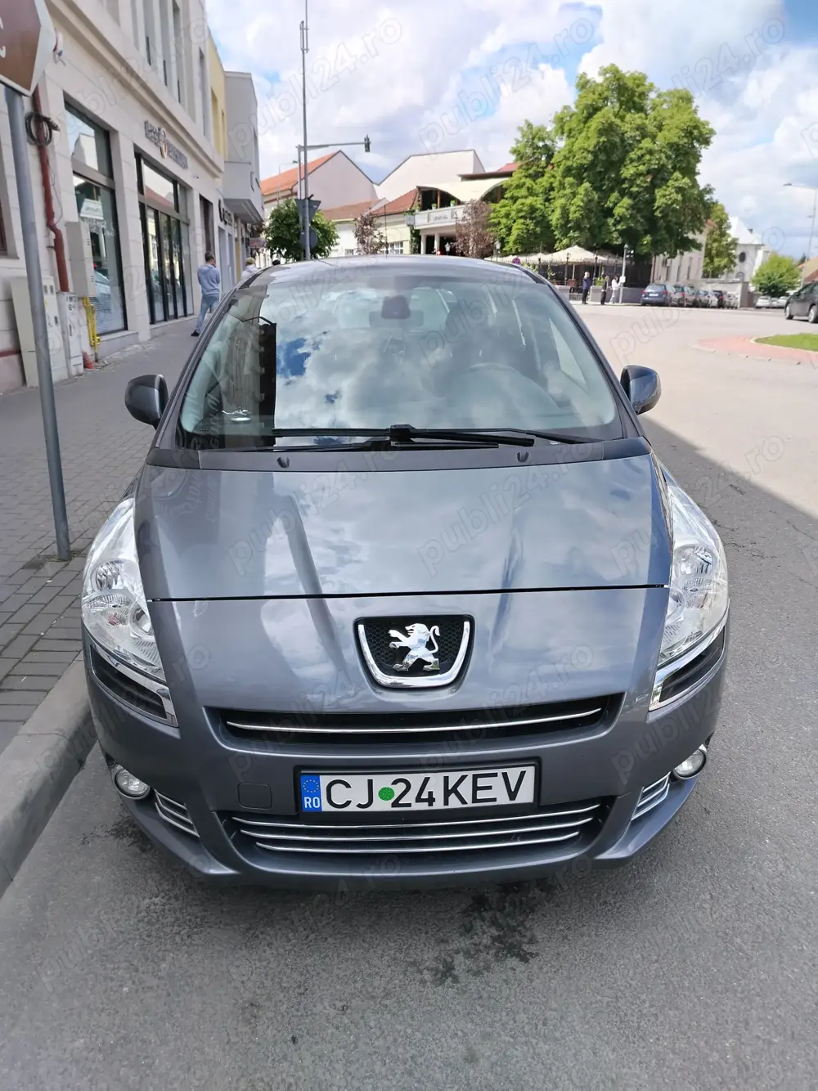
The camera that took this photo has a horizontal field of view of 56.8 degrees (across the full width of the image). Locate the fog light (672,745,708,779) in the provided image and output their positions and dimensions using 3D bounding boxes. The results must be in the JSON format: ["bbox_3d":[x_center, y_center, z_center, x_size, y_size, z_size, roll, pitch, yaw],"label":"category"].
[{"bbox_3d":[0.736,0.558,1.972,0.095,0.085,0.060,-7,20,-16],"label":"fog light"}]

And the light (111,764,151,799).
[{"bbox_3d":[-0.707,0.598,1.927,0.095,0.085,0.060,4,20,12],"label":"light"}]

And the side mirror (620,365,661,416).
[{"bbox_3d":[0.877,-0.612,2.970,0.190,0.185,0.130,-2,20,-2],"label":"side mirror"}]

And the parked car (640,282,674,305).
[{"bbox_3d":[16.147,-16.270,48.612,1.780,1.470,4.350,10,22,21],"label":"parked car"}]

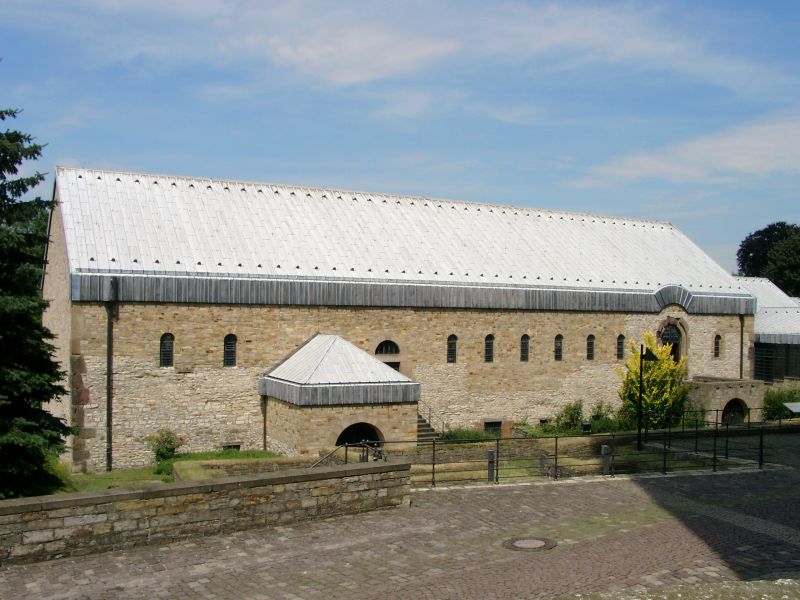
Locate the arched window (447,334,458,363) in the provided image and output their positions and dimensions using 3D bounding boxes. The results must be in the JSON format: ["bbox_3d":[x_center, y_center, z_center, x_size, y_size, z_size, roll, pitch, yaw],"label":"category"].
[{"bbox_3d":[2.890,2.720,43.861,0.590,1.591,0.280,1,-2,-28],"label":"arched window"}]

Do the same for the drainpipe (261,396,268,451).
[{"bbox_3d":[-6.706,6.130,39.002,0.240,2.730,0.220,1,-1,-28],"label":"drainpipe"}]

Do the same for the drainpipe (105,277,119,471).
[{"bbox_3d":[-12.938,3.274,35.178,0.572,8.703,0.420,1,-2,-28],"label":"drainpipe"}]

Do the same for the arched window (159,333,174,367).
[{"bbox_3d":[-10.871,2.335,36.639,0.632,1.565,0.280,1,-2,-28],"label":"arched window"}]

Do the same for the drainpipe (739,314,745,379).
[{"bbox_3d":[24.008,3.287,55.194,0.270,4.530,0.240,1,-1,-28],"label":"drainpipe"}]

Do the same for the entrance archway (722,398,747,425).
[{"bbox_3d":[21.932,7.319,51.446,2.350,1.780,0.500,1,-1,-28],"label":"entrance archway"}]

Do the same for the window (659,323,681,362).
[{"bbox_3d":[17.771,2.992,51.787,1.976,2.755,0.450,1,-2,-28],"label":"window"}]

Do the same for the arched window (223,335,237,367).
[{"bbox_3d":[-8.235,2.442,38.021,0.622,1.576,0.280,1,-2,-28],"label":"arched window"}]

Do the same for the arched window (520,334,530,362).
[{"bbox_3d":[7.471,2.881,46.776,0.640,1.600,0.270,1,-1,-28],"label":"arched window"}]

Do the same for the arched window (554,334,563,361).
[{"bbox_3d":[9.528,2.877,47.345,0.590,1.573,0.280,1,-2,-28],"label":"arched window"}]

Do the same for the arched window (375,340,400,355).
[{"bbox_3d":[-0.709,2.535,41.997,1.475,0.745,0.300,1,-2,-28],"label":"arched window"}]

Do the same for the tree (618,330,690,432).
[{"bbox_3d":[15.631,5.013,48.453,4.300,5.900,4.200,1,-1,-28],"label":"tree"}]

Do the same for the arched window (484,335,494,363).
[{"bbox_3d":[5.210,2.820,45.593,0.640,1.600,0.270,1,-1,-28],"label":"arched window"}]

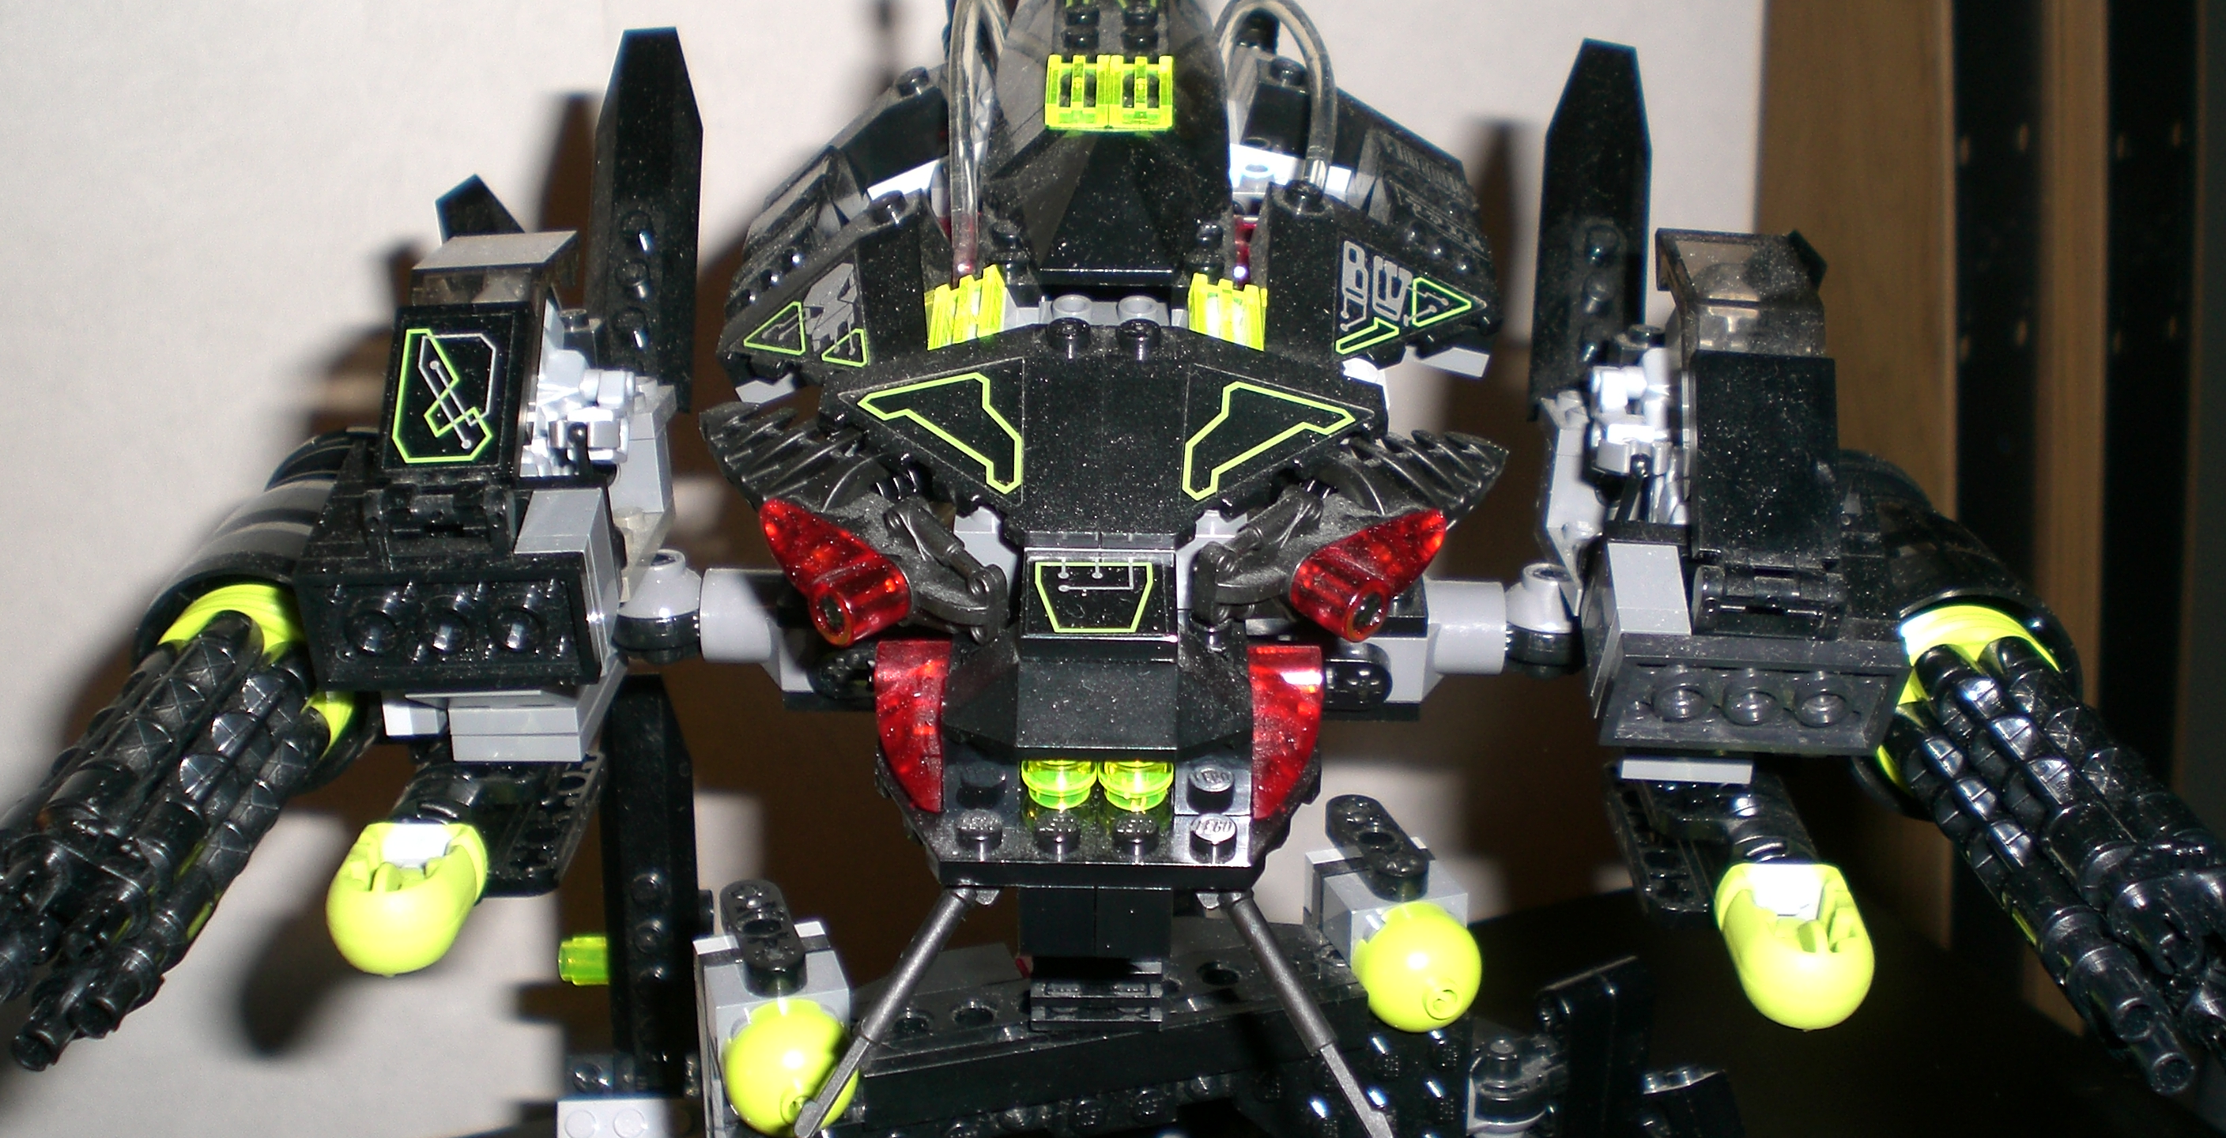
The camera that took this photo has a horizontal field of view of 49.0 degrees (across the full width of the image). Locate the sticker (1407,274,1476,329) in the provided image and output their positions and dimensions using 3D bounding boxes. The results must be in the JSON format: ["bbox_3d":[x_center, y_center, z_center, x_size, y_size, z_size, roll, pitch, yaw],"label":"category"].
[{"bbox_3d":[0.041,-0.031,0.301,0.009,0.001,0.011,26,40,-16],"label":"sticker"}]

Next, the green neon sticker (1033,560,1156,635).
[{"bbox_3d":[-0.002,0.003,0.255,0.013,0.001,0.012,0,38,0],"label":"green neon sticker"}]

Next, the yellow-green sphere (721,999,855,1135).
[{"bbox_3d":[-0.038,0.058,0.285,0.016,0.016,0.016,1,24,0],"label":"yellow-green sphere"}]

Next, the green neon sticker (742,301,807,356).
[{"bbox_3d":[-0.039,-0.029,0.296,0.011,0.001,0.007,13,68,41],"label":"green neon sticker"}]

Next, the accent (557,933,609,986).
[{"bbox_3d":[-0.084,0.063,0.396,0.010,0.008,0.008,0,20,0],"label":"accent"}]

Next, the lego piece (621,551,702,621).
[{"bbox_3d":[-0.063,0.002,0.338,0.012,0.007,0.012,-1,20,0],"label":"lego piece"}]

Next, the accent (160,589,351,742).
[{"bbox_3d":[-0.104,0.012,0.300,0.025,0.025,0.008,0,22,1],"label":"accent"}]

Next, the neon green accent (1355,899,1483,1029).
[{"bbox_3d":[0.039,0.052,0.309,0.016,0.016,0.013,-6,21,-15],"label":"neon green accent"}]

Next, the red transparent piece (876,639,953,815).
[{"bbox_3d":[-0.021,0.017,0.261,0.008,0.007,0.020,-2,57,-2],"label":"red transparent piece"}]

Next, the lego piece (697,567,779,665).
[{"bbox_3d":[-0.052,0.006,0.337,0.011,0.013,0.013,0,20,0],"label":"lego piece"}]

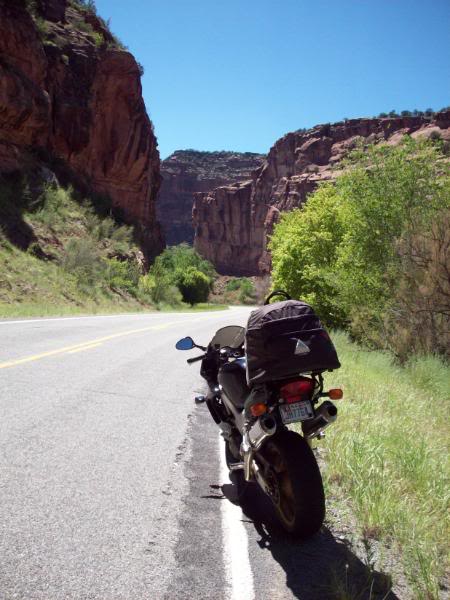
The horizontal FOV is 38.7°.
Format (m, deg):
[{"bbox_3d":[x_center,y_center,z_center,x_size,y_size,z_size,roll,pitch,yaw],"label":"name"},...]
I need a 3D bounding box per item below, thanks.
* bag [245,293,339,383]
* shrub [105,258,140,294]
[{"bbox_3d":[0.336,0.202,3.450,0.470,0.400,0.310,-11,3,-13],"label":"bag"},{"bbox_3d":[-7.352,-1.686,46.000,2.600,2.500,2.400,1,1,0],"label":"shrub"}]

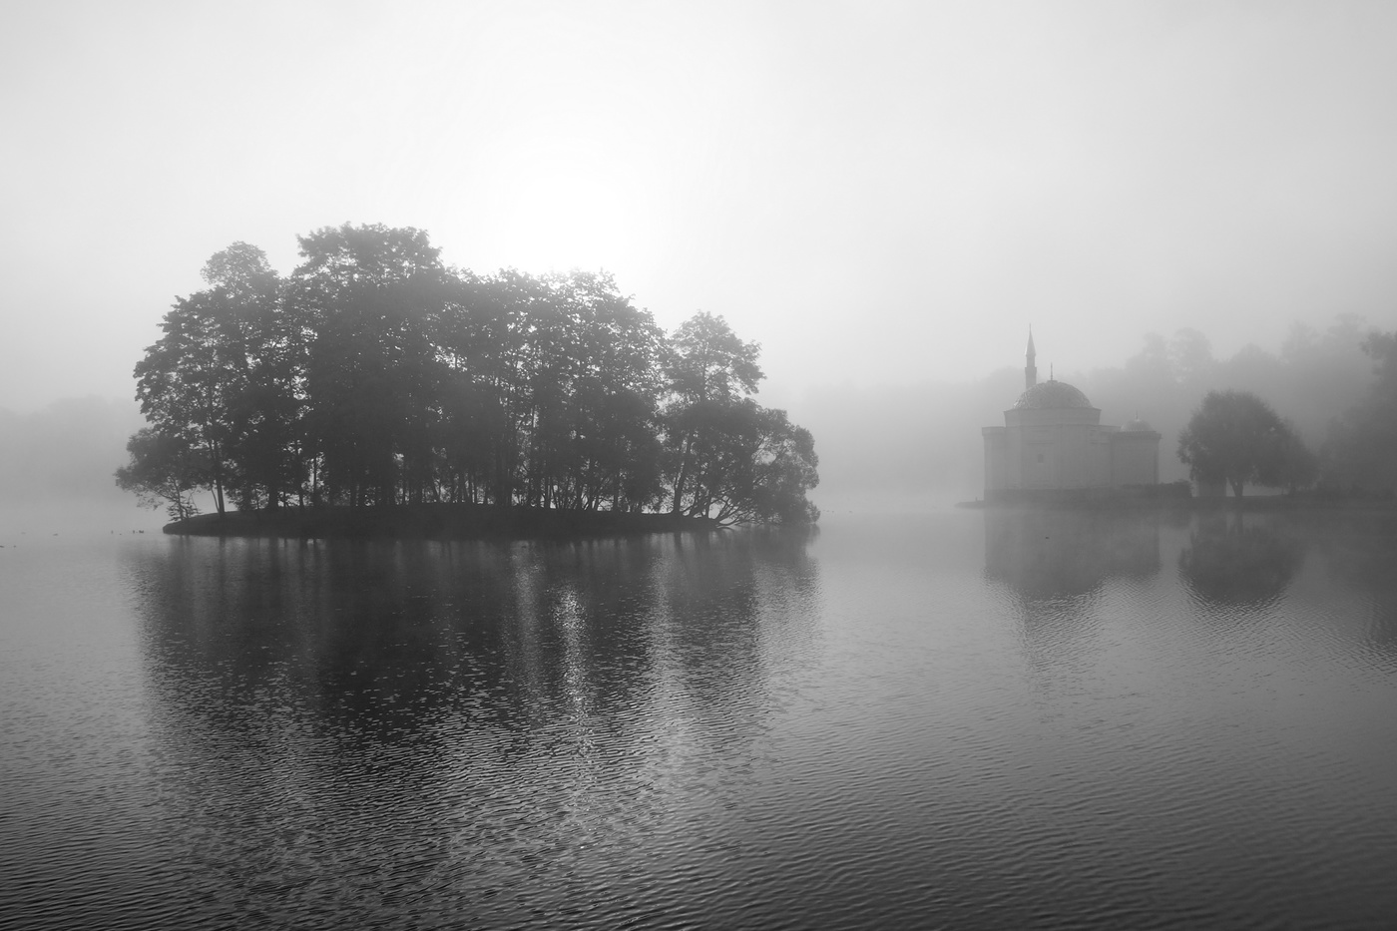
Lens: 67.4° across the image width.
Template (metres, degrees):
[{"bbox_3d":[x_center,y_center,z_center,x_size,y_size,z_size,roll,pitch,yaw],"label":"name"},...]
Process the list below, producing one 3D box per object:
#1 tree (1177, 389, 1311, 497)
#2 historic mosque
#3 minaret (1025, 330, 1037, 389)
[{"bbox_3d":[63.030,-2.580,121.000,15.300,12.500,14.000,-1,-1,27],"label":"tree"},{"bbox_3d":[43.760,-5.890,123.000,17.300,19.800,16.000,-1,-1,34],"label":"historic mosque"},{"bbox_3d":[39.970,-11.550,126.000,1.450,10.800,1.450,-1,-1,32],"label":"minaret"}]

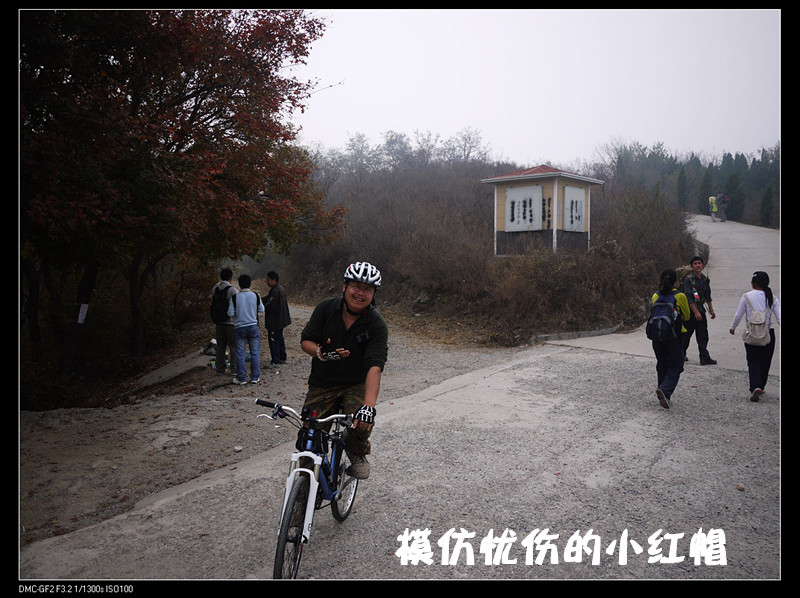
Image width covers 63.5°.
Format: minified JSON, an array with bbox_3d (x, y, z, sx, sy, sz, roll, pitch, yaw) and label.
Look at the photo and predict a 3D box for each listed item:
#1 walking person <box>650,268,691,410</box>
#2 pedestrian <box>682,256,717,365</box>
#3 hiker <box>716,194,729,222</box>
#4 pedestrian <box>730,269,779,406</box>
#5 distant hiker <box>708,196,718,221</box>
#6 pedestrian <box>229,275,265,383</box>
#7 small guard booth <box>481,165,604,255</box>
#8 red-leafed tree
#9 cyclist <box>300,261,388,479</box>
[{"bbox_3d":[3.232,0.474,7.750,0.520,1.680,0.650,2,5,33],"label":"walking person"},{"bbox_3d":[4.773,0.183,10.300,0.570,1.730,0.600,-1,4,-20],"label":"pedestrian"},{"bbox_3d":[19.211,-5.421,38.500,0.600,1.720,0.700,-3,5,-38],"label":"hiker"},{"bbox_3d":[4.373,0.461,7.950,0.550,1.640,0.550,2,4,22],"label":"pedestrian"},{"bbox_3d":[18.675,-5.361,38.500,0.550,1.630,0.600,-3,5,-35],"label":"distant hiker"},{"bbox_3d":[-2.351,0.467,9.900,0.550,1.690,0.420,0,4,-7],"label":"pedestrian"},{"bbox_3d":[4.400,-2.752,19.861,2.660,2.850,2.700,3,5,42],"label":"small guard booth"},{"bbox_3d":[-5.500,-2.911,12.134,9.000,8.400,8.500,0,4,0],"label":"red-leafed tree"},{"bbox_3d":[-0.360,0.540,4.095,0.600,1.580,0.750,1,4,9],"label":"cyclist"}]

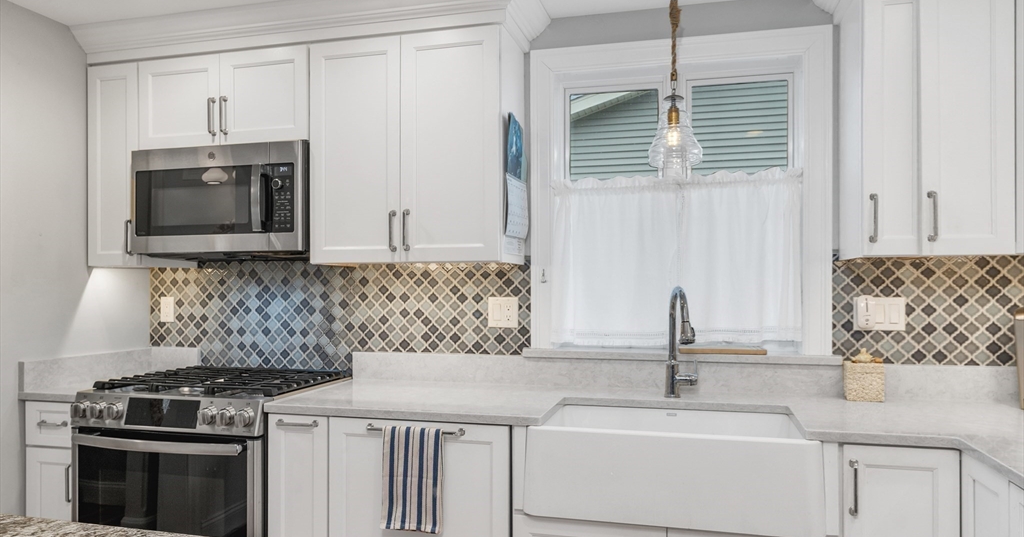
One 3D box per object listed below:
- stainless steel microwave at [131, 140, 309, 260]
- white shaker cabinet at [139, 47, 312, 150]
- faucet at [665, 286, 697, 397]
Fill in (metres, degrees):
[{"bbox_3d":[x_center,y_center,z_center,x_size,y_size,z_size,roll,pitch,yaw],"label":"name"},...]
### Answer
[{"bbox_3d":[-1.071,-0.249,2.751,0.757,0.415,0.420,0,-1,15],"label":"stainless steel microwave"},{"bbox_3d":[-1.093,-0.658,2.819,0.768,0.360,0.330,0,-1,14],"label":"white shaker cabinet"},{"bbox_3d":[0.587,0.252,2.282,0.117,0.383,0.275,0,-1,1],"label":"faucet"}]

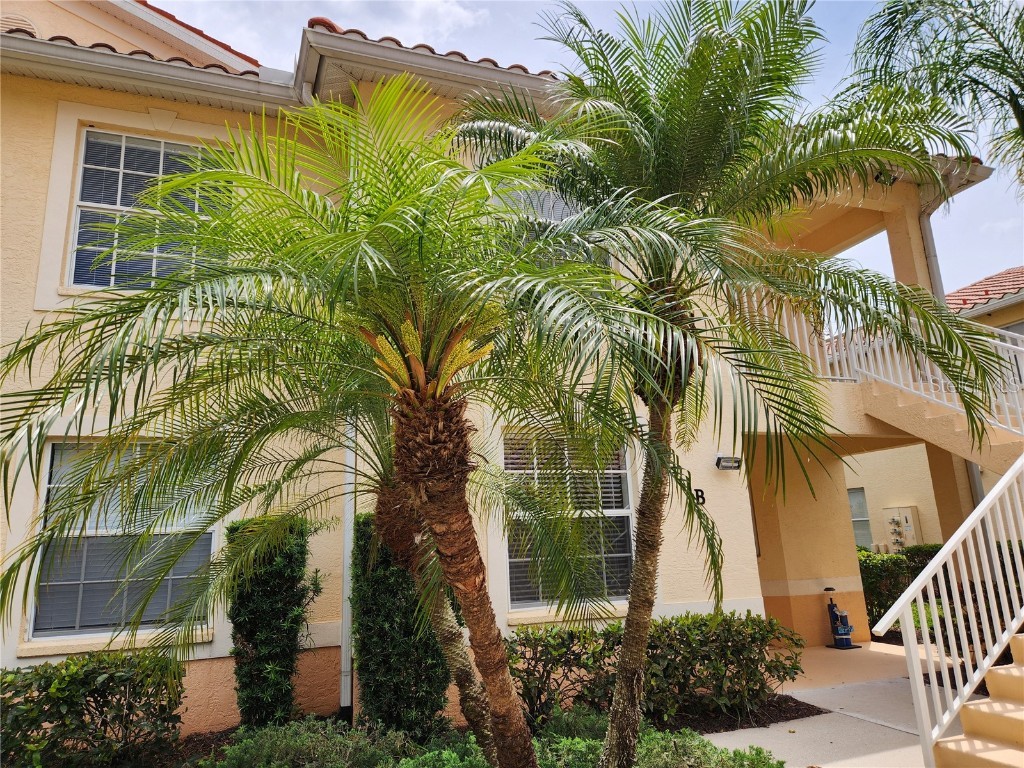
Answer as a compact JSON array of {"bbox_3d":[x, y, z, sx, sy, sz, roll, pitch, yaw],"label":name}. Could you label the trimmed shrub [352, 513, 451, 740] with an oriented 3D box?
[{"bbox_3d":[-0.849,1.857,5.236,0.700,1.670,0.480,2,-13,-20],"label":"trimmed shrub"}]

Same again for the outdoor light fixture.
[{"bbox_3d":[2.166,0.796,6.862,0.250,0.150,0.170,2,-13,-20],"label":"outdoor light fixture"}]

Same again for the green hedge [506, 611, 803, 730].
[{"bbox_3d":[1.267,2.332,5.665,2.600,0.770,0.660,2,-13,-20],"label":"green hedge"}]

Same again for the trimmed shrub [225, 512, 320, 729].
[{"bbox_3d":[-1.986,1.986,5.621,0.620,1.660,0.440,2,-13,-20],"label":"trimmed shrub"}]

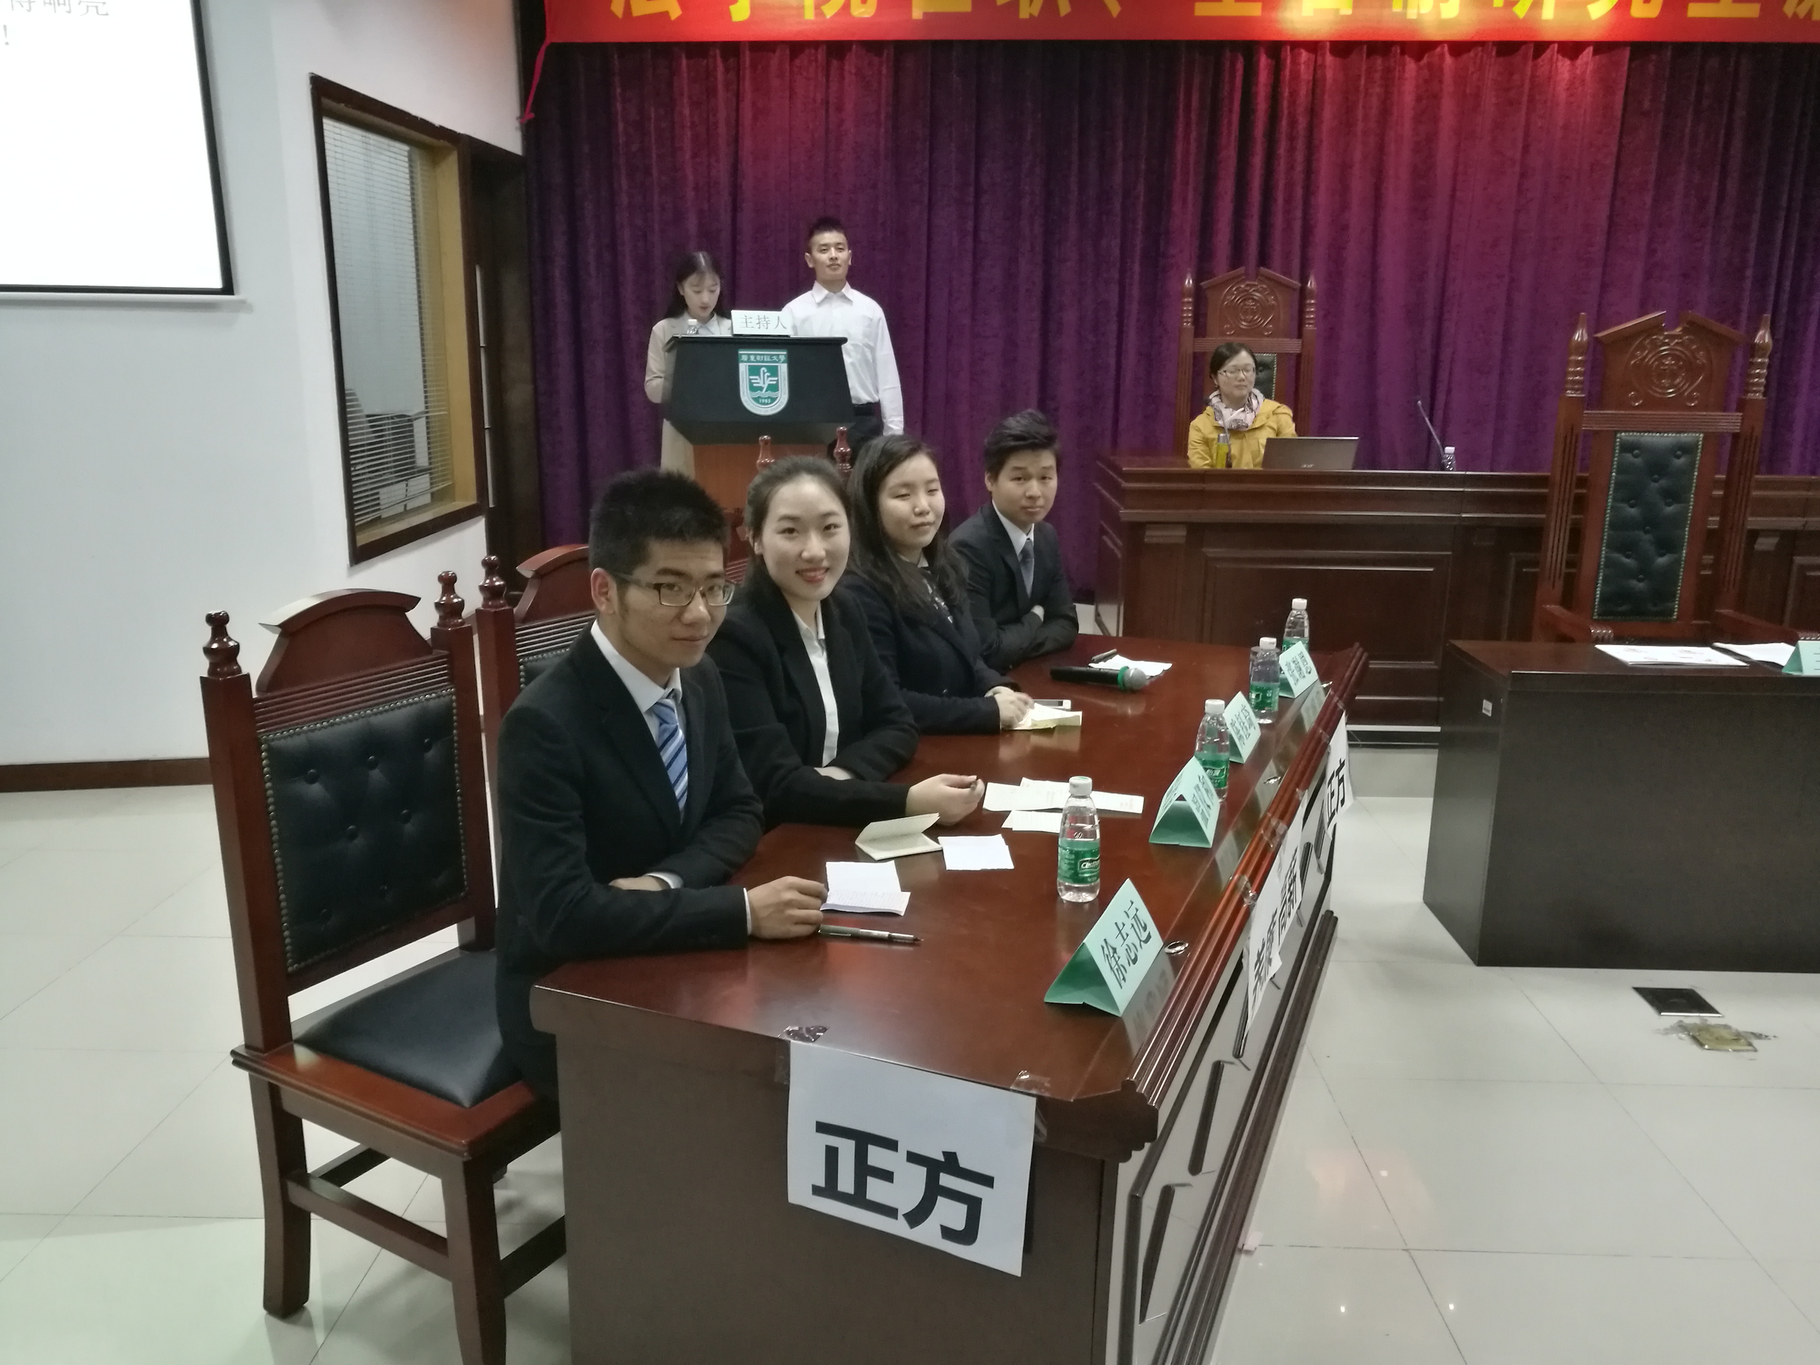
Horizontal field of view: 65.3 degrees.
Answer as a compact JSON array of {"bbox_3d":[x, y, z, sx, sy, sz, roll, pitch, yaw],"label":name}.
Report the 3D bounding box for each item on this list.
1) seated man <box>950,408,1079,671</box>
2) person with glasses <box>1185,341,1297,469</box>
[{"bbox_3d":[0.265,0.039,3.491,0.640,1.385,0.530,9,16,32],"label":"seated man"},{"bbox_3d":[1.338,-0.688,5.775,0.480,1.355,0.660,-1,14,-7],"label":"person with glasses"}]

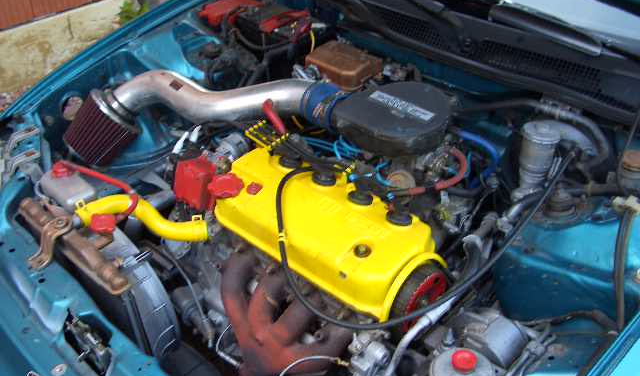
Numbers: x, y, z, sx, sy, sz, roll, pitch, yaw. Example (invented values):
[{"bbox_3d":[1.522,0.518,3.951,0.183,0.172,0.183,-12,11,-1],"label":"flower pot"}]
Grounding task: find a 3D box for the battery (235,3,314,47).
[{"bbox_3d":[-0.139,-0.414,1.925,0.225,0.195,0.150,27,39,34],"label":"battery"}]

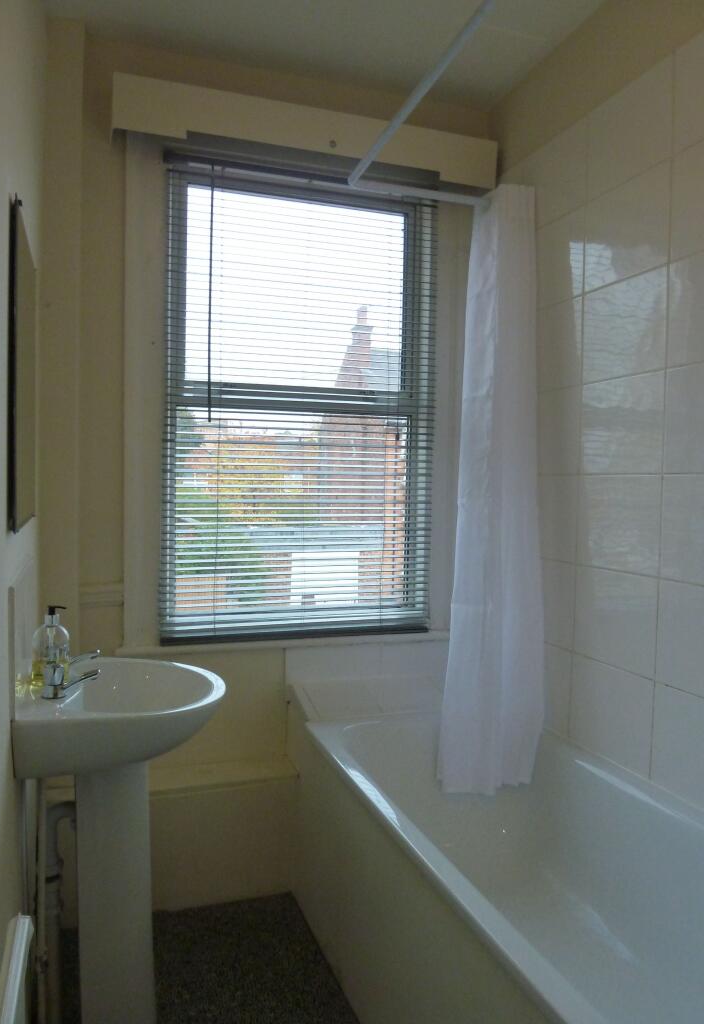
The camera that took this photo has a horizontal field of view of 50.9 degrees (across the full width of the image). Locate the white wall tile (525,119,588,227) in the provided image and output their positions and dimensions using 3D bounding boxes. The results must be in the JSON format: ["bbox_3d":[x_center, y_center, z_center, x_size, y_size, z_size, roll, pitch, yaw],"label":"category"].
[{"bbox_3d":[0.597,-0.977,2.186,0.010,0.250,0.326,0,2,-19],"label":"white wall tile"}]

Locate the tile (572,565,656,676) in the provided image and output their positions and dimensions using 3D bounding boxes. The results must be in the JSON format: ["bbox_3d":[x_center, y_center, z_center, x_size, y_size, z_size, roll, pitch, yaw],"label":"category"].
[{"bbox_3d":[0.681,0.276,1.921,0.010,0.250,0.326,0,2,-19],"label":"tile"}]

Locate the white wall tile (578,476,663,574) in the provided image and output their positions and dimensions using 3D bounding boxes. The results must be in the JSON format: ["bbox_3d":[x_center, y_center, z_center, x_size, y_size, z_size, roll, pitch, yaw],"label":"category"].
[{"bbox_3d":[0.687,0.028,1.912,0.010,0.250,0.326,0,2,-19],"label":"white wall tile"}]

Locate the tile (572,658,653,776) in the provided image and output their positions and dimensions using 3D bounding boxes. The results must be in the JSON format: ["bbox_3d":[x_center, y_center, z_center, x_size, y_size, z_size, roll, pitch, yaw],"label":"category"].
[{"bbox_3d":[0.675,0.524,1.932,0.010,0.250,0.326,0,2,-19],"label":"tile"}]

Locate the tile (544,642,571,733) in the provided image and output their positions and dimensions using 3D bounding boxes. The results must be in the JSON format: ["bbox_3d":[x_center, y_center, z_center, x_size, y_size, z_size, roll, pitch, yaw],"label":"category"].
[{"bbox_3d":[0.569,0.511,2.238,0.010,0.250,0.326,0,2,-19],"label":"tile"}]

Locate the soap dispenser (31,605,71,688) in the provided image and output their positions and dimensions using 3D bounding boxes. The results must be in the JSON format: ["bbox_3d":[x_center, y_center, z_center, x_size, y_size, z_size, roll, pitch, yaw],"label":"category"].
[{"bbox_3d":[-0.659,0.292,1.627,0.082,0.180,0.080,0,2,-19],"label":"soap dispenser"}]

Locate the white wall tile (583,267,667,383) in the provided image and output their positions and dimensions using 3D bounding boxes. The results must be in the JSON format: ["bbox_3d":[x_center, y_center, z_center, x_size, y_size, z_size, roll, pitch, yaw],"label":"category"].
[{"bbox_3d":[0.696,-0.469,1.894,0.010,0.250,0.326,0,2,-19],"label":"white wall tile"}]

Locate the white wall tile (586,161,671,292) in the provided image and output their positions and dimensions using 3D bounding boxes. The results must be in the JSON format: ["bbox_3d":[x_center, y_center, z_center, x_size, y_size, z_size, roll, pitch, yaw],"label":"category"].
[{"bbox_3d":[0.699,-0.715,1.887,0.010,0.250,0.326,0,2,-19],"label":"white wall tile"}]

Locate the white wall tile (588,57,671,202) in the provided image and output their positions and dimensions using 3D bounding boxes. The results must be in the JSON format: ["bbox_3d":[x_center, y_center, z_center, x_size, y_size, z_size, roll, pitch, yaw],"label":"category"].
[{"bbox_3d":[0.702,-0.960,1.882,0.010,0.250,0.326,0,2,-19],"label":"white wall tile"}]

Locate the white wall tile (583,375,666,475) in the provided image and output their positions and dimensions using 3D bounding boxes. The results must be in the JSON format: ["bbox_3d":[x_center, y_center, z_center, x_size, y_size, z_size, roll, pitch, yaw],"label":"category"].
[{"bbox_3d":[0.692,-0.221,1.903,0.010,0.250,0.326,0,2,-19],"label":"white wall tile"}]

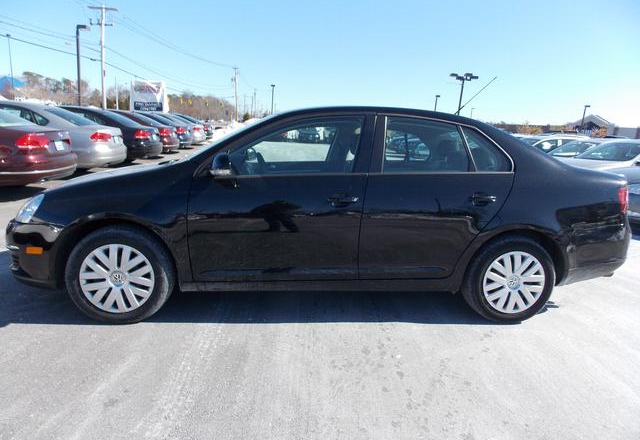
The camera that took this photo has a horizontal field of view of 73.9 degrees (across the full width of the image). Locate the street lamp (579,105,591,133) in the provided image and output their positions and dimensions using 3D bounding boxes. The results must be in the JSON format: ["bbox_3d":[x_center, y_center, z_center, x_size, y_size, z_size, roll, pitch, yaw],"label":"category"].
[{"bbox_3d":[37.248,-12.675,60.749,0.800,7.000,0.400,5,12,6],"label":"street lamp"}]

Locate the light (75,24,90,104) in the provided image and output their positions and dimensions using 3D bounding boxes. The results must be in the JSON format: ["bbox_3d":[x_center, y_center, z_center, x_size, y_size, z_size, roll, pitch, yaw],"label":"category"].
[{"bbox_3d":[-15.396,-9.292,28.104,0.900,6.600,0.400,4,12,0],"label":"light"}]

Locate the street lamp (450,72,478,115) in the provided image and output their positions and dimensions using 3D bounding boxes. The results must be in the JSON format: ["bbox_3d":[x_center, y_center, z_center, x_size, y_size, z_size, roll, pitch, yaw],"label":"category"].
[{"bbox_3d":[12.574,-9.770,38.401,1.900,6.600,1.900,-1,13,-21],"label":"street lamp"}]

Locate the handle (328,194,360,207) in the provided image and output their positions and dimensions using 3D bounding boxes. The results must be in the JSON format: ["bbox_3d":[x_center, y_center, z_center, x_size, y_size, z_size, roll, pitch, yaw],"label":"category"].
[{"bbox_3d":[0.144,-0.122,2.602,0.185,0.055,0.055,2,13,-8],"label":"handle"}]

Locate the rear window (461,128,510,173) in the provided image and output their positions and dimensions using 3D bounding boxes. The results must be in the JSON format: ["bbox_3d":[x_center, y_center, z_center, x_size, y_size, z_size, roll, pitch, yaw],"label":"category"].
[{"bbox_3d":[1.110,-0.470,2.835,0.340,0.310,0.110,2,13,-8],"label":"rear window"}]

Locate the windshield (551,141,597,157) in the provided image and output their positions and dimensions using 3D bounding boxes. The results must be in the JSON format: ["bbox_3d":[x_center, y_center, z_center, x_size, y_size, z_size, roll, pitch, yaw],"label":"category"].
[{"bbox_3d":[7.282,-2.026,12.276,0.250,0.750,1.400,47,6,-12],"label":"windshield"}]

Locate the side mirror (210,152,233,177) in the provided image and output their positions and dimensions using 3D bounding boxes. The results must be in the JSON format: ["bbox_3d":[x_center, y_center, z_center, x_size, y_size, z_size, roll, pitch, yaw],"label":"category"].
[{"bbox_3d":[-0.559,-0.315,2.413,0.115,0.140,0.180,2,13,-8],"label":"side mirror"}]

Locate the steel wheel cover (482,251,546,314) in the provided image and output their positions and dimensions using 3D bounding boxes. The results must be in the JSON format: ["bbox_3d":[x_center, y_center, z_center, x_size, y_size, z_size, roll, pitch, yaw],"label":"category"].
[{"bbox_3d":[1.320,0.421,2.906,0.440,0.440,0.070,1,12,-6],"label":"steel wheel cover"}]

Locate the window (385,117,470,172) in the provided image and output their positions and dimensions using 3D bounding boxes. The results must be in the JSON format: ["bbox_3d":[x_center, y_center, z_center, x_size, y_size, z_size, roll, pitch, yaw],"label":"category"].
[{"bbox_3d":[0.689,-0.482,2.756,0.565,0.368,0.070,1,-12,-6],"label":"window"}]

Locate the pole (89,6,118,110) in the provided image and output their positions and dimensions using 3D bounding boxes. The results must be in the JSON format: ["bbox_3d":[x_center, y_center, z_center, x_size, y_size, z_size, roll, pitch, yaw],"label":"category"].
[{"bbox_3d":[-16.560,-11.366,33.048,2.450,9.800,0.400,5,12,5],"label":"pole"}]

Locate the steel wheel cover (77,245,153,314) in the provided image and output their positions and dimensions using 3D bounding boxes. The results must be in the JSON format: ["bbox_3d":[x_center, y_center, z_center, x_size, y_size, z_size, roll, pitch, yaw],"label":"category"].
[{"bbox_3d":[-1.243,0.357,2.634,0.440,0.440,0.070,1,12,-6],"label":"steel wheel cover"}]

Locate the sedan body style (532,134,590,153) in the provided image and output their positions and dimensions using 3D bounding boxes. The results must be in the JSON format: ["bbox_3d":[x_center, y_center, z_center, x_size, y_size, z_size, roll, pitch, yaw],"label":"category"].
[{"bbox_3d":[7.807,-2.280,15.448,4.650,1.470,1.800,1,13,-14],"label":"sedan body style"}]

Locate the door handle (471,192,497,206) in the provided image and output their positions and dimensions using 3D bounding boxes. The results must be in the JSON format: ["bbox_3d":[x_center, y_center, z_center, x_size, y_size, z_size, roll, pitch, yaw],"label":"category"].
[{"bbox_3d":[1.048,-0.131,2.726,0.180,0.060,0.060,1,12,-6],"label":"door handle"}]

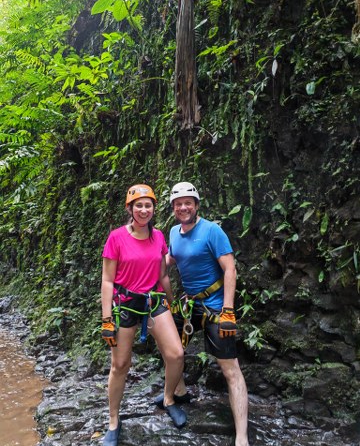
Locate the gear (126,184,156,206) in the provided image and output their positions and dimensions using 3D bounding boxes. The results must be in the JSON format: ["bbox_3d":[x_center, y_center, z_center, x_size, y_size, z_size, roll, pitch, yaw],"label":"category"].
[{"bbox_3d":[-0.264,-0.194,2.300,0.205,0.160,0.255,0,1,-17],"label":"gear"}]

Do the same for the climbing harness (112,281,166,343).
[{"bbox_3d":[-0.276,0.604,2.270,0.350,0.380,0.260,0,1,-20],"label":"climbing harness"}]

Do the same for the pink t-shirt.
[{"bbox_3d":[-0.308,0.267,2.280,0.420,0.490,0.250,0,1,-18],"label":"pink t-shirt"}]

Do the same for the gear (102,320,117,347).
[{"bbox_3d":[-0.470,0.734,2.230,0.095,0.195,0.100,0,1,10],"label":"gear"}]

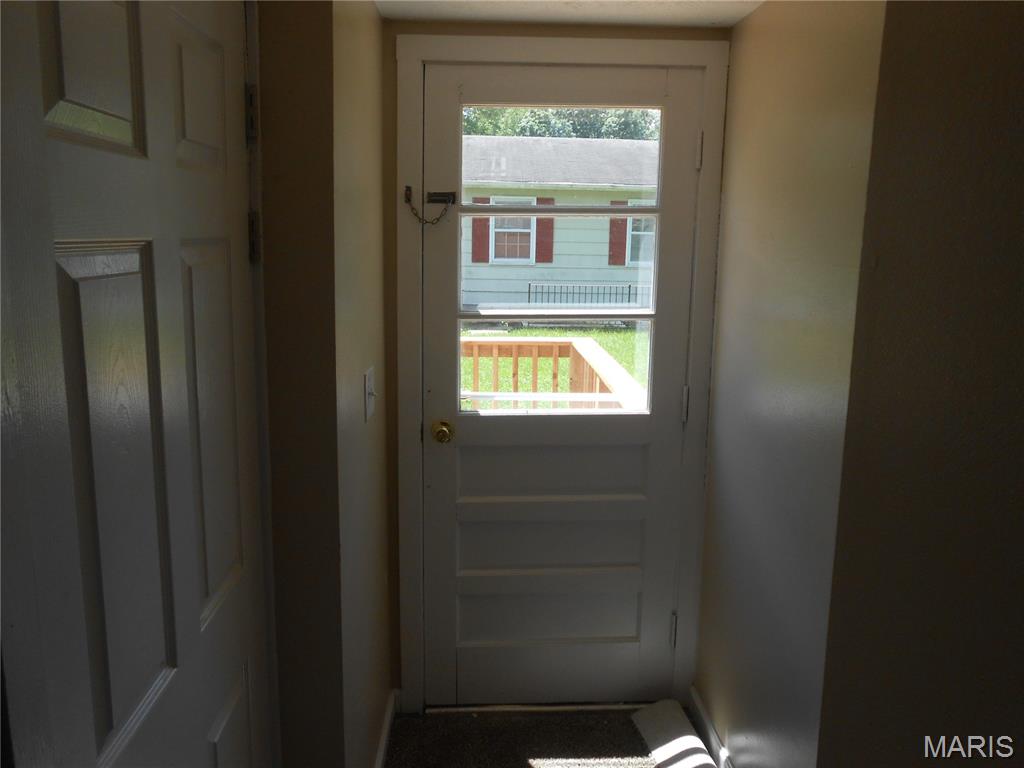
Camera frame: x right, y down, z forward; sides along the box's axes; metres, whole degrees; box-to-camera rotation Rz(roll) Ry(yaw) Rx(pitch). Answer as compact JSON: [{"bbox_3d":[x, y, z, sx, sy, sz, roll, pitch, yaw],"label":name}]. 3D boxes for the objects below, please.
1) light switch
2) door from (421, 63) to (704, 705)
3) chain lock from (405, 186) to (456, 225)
[{"bbox_3d":[-0.355,0.032,1.934,0.018,0.117,0.075,0,9,-3],"label":"light switch"},{"bbox_3d":[0.139,0.062,2.366,0.808,1.970,0.045,0,9,-3],"label":"door"},{"bbox_3d":[-0.236,-0.516,2.227,0.147,0.108,0.028,0,9,-3],"label":"chain lock"}]

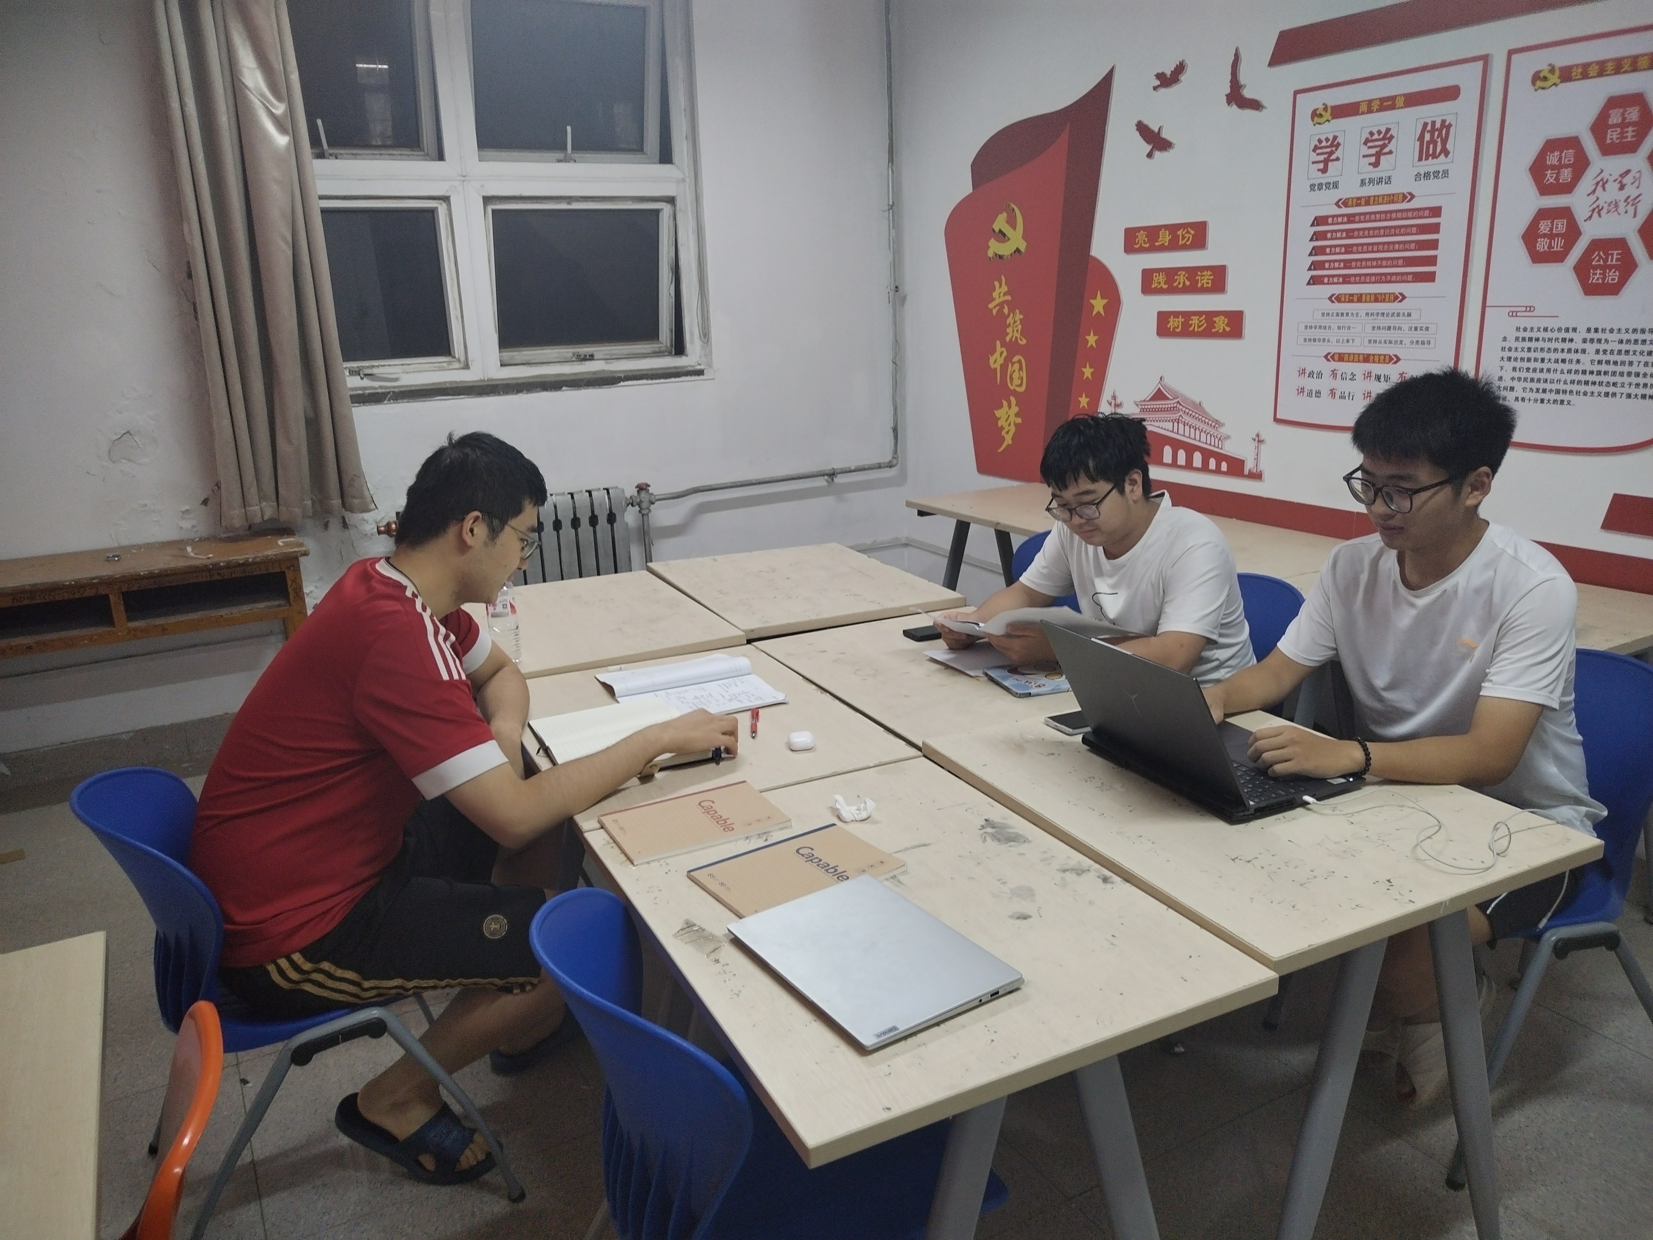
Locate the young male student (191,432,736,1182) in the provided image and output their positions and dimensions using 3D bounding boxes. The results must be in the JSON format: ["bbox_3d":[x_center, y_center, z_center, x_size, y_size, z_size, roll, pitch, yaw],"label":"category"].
[{"bbox_3d":[-0.624,0.340,2.181,0.900,1.310,0.530,-7,16,-18],"label":"young male student"}]

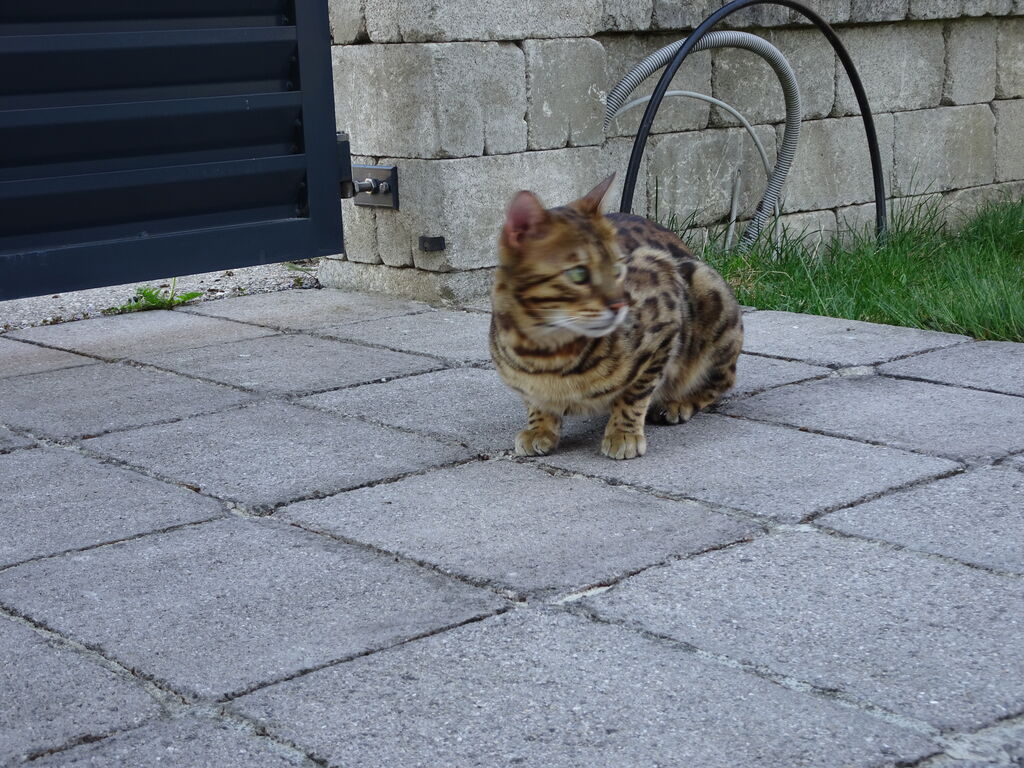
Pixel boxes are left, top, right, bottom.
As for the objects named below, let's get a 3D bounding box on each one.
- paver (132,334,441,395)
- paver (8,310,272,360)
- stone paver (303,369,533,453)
[{"bbox_3d":[-0.240,0.004,1.839,0.222,0.055,0.304,-12,16,-41],"label":"paver"},{"bbox_3d":[-0.436,-0.034,2.048,0.222,0.055,0.259,-12,16,-41],"label":"paver"},{"bbox_3d":[-0.031,0.046,1.615,0.222,0.055,0.299,-12,16,-41],"label":"stone paver"}]

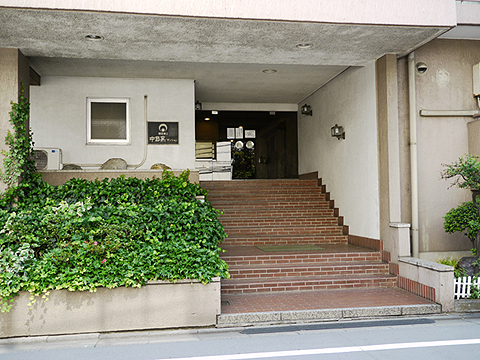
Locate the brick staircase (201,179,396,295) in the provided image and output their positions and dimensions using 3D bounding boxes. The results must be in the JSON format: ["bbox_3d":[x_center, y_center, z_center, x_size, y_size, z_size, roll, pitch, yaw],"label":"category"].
[{"bbox_3d":[0.757,0.914,10.410,3.180,2.000,4.350,0,-2,-9],"label":"brick staircase"}]

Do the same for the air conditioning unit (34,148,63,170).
[{"bbox_3d":[-4.148,-0.390,10.534,0.733,0.515,0.280,0,-2,-9],"label":"air conditioning unit"}]

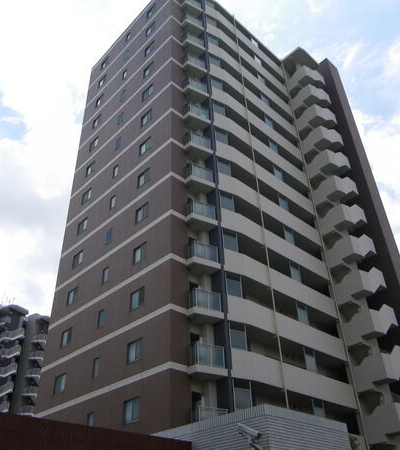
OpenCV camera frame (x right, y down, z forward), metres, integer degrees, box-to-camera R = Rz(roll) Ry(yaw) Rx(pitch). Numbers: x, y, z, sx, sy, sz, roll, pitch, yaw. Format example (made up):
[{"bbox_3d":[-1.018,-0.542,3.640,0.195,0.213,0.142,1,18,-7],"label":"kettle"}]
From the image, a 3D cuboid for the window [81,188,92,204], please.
[{"bbox_3d":[-8.788,-2.209,37.908,0.150,1.170,1.250,29,-47,-35],"label":"window"}]

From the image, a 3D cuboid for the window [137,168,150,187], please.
[{"bbox_3d":[-3.680,-3.088,32.048,0.148,1.106,1.136,29,-47,-35],"label":"window"}]

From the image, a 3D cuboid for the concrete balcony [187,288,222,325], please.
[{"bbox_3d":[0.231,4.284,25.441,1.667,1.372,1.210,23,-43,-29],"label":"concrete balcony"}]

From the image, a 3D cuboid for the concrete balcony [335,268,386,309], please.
[{"bbox_3d":[11.416,4.597,34.313,2.800,2.400,2.200,23,-43,-30],"label":"concrete balcony"}]

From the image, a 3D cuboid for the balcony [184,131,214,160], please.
[{"bbox_3d":[-0.251,-5.253,32.447,1.750,1.390,1.420,29,-47,-35],"label":"balcony"}]

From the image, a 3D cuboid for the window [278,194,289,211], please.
[{"bbox_3d":[5.931,-1.631,34.981,1.100,1.200,0.150,29,-47,-35],"label":"window"}]

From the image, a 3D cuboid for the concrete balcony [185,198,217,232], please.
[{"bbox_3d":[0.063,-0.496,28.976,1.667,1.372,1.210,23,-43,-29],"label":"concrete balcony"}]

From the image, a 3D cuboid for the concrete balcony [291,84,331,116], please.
[{"bbox_3d":[10.734,-11.933,46.837,3.835,3.009,2.124,29,-47,-35],"label":"concrete balcony"}]

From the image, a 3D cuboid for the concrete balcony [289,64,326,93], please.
[{"bbox_3d":[10.645,-13.979,47.924,3.132,2.813,2.233,29,-47,-35],"label":"concrete balcony"}]

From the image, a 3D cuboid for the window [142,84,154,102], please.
[{"bbox_3d":[-3.866,-9.914,36.429,0.160,1.119,1.189,29,-47,-35],"label":"window"}]

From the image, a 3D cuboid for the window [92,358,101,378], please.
[{"bbox_3d":[-5.728,7.945,27.012,0.120,1.020,0.630,29,-47,-35],"label":"window"}]

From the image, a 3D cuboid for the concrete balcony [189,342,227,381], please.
[{"bbox_3d":[0.382,6.411,22.792,1.798,1.421,1.044,29,-47,-35],"label":"concrete balcony"}]

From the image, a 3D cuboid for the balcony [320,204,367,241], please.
[{"bbox_3d":[11.141,-0.106,37.433,3.132,2.813,2.233,29,-47,-35],"label":"balcony"}]

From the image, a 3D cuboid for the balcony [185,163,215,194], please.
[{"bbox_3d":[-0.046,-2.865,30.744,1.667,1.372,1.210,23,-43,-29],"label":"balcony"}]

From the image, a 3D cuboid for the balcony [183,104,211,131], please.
[{"bbox_3d":[-0.213,-7.586,34.117,1.730,1.450,0.900,17,-40,-24],"label":"balcony"}]

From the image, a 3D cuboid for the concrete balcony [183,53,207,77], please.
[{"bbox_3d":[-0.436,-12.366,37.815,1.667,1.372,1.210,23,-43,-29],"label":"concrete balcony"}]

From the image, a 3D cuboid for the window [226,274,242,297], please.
[{"bbox_3d":[1.911,3.353,26.822,1.092,1.298,0.118,21,-43,-28],"label":"window"}]

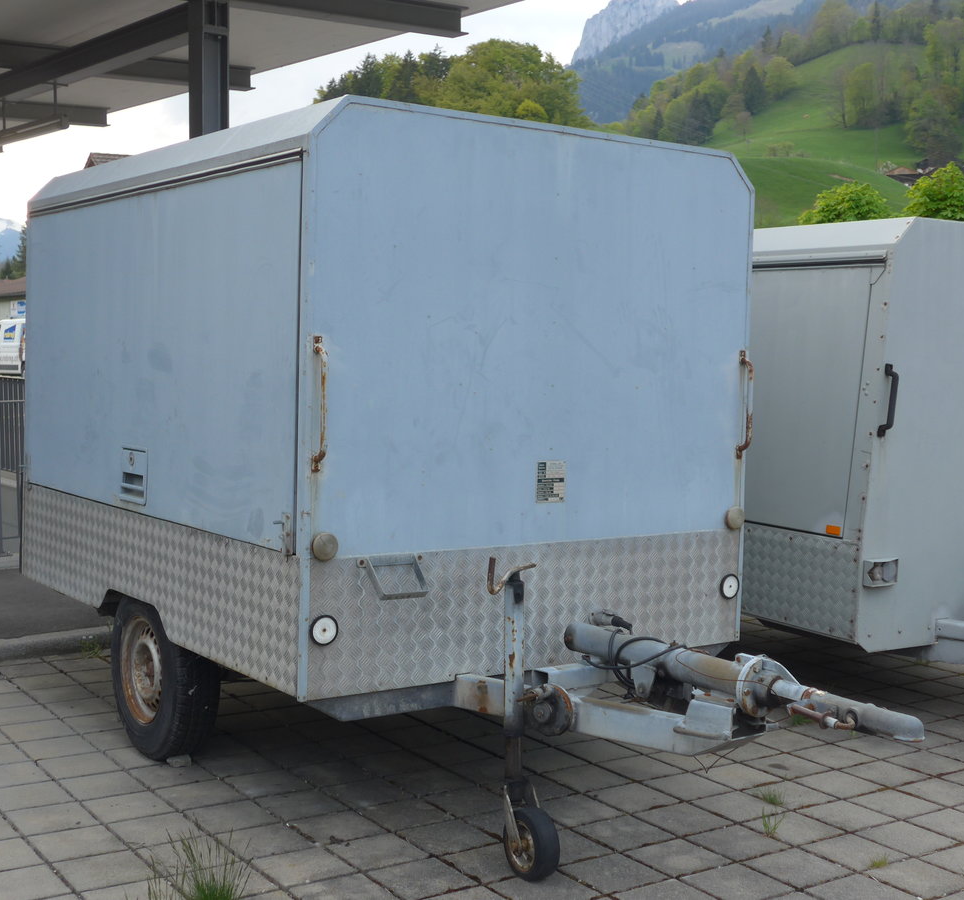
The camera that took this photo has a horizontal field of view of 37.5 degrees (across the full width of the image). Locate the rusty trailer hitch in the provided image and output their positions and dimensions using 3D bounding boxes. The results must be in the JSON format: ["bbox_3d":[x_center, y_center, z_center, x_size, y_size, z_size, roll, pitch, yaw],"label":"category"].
[{"bbox_3d":[0.599,0.815,4.026,0.770,0.900,1.510,-1,5,-35],"label":"rusty trailer hitch"}]

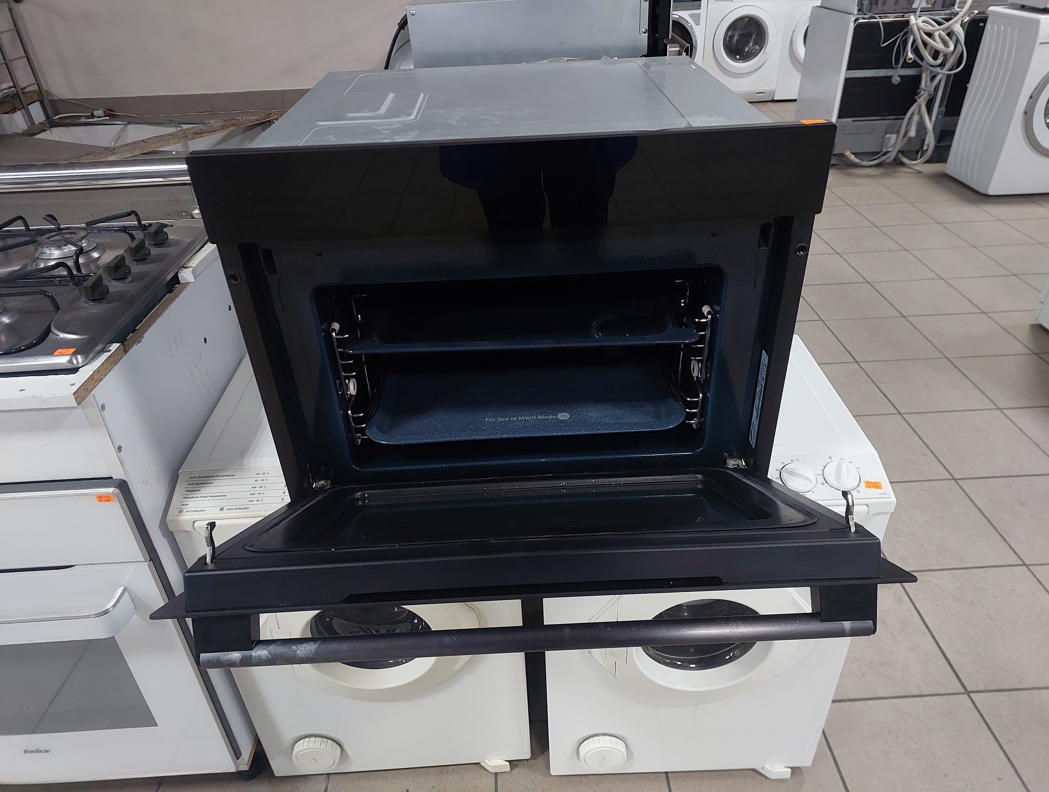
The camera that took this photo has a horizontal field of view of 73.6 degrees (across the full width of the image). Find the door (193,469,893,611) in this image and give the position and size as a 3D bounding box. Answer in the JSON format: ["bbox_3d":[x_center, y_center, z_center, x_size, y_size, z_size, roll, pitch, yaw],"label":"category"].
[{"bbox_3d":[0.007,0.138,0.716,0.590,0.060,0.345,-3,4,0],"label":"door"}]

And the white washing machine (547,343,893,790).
[{"bbox_3d":[0.270,0.306,1.282,0.478,0.684,0.438,-2,32,0],"label":"white washing machine"}]

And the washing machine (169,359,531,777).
[{"bbox_3d":[-0.250,0.314,1.307,0.478,0.684,0.438,-3,32,-1],"label":"washing machine"}]

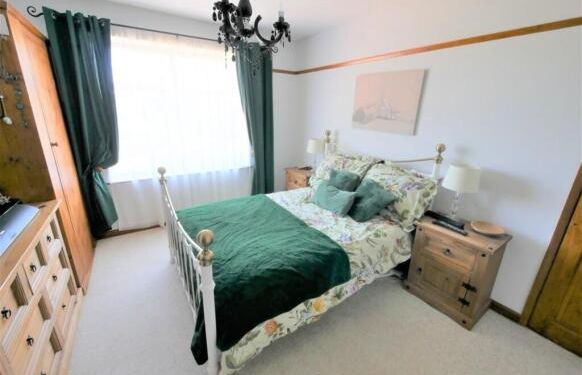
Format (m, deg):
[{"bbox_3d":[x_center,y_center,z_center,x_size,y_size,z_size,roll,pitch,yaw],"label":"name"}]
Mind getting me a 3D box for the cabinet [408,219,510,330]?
[{"bbox_3d":[1.305,0.623,1.907,0.400,0.640,0.530,-10,21,-33],"label":"cabinet"}]

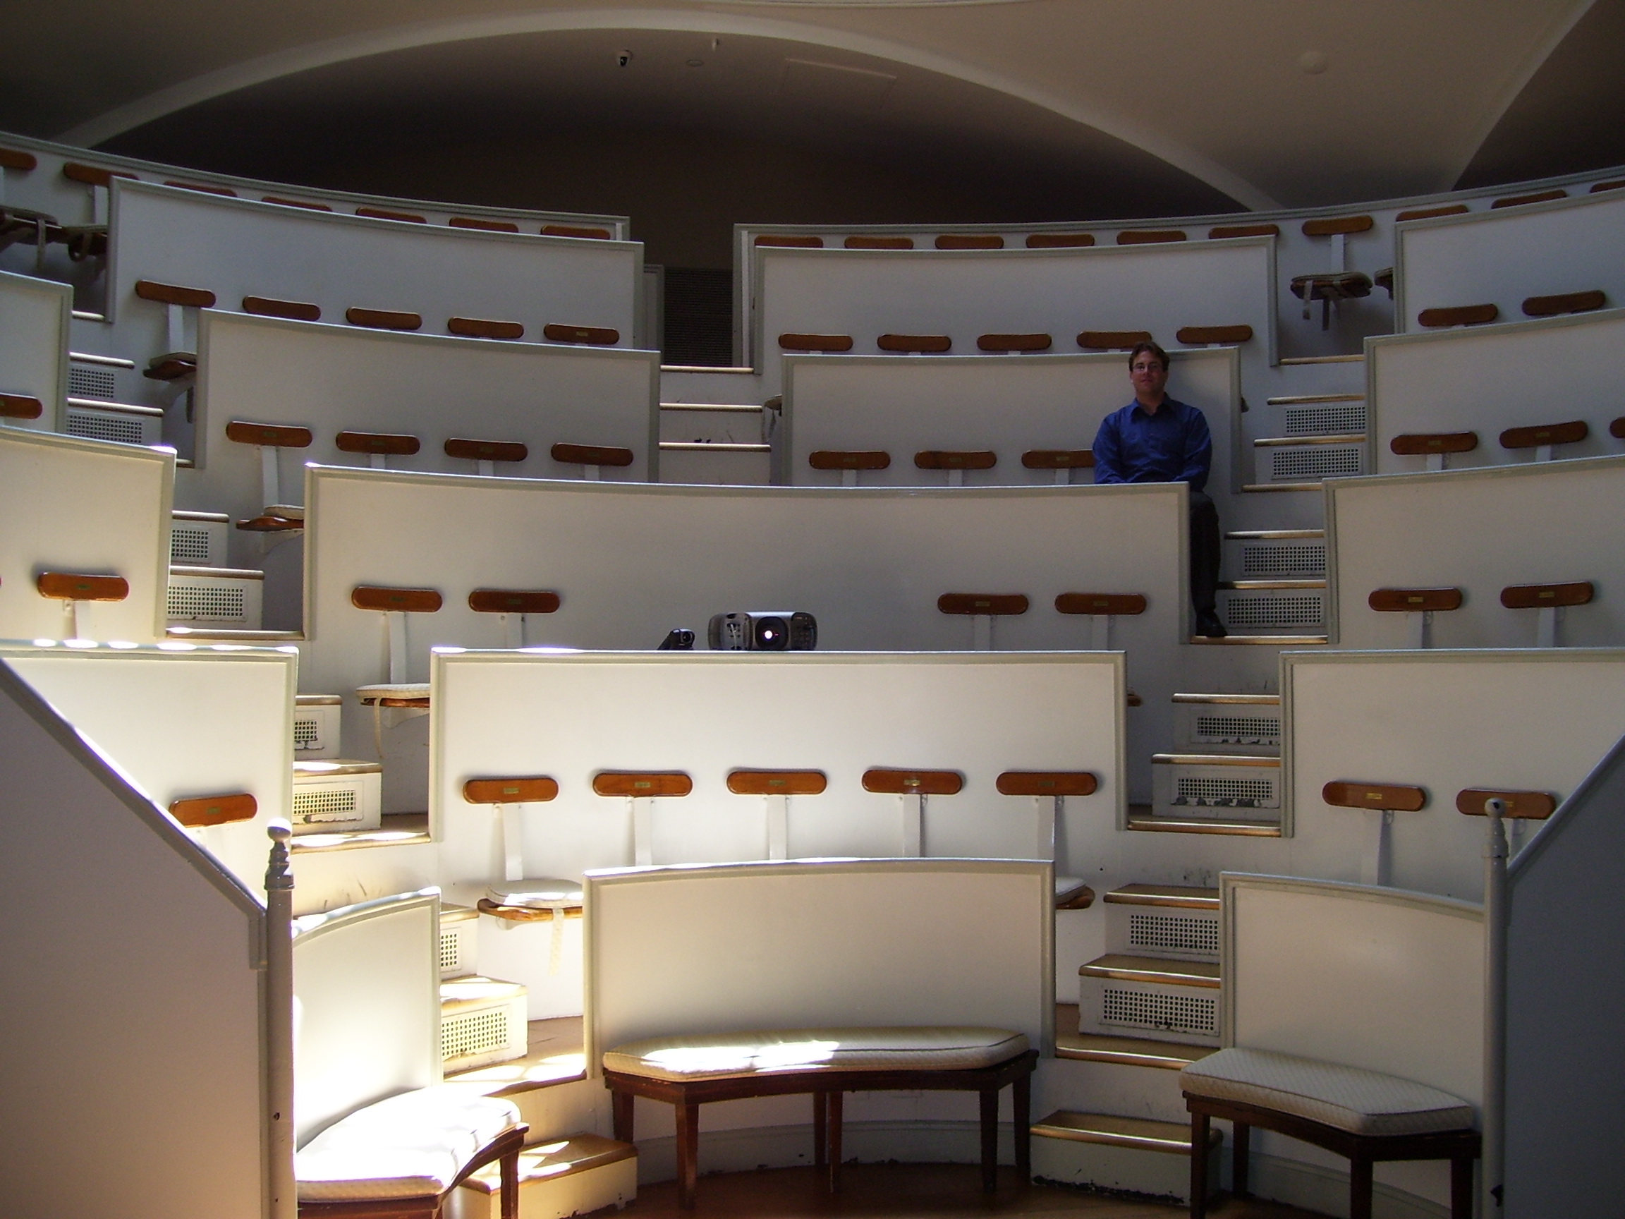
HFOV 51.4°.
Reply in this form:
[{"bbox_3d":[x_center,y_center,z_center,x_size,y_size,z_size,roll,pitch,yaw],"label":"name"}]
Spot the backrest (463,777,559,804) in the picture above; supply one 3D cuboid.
[{"bbox_3d":[-0.996,0.598,5.590,0.352,0.085,0.038,2,-3,-33],"label":"backrest"}]

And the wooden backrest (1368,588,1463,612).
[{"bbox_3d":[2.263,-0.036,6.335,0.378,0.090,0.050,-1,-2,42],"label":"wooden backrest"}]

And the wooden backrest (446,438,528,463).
[{"bbox_3d":[-1.429,-0.698,7.407,0.378,0.090,0.050,1,-2,-28],"label":"wooden backrest"}]

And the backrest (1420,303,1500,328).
[{"bbox_3d":[2.856,-1.300,7.469,0.365,0.090,0.045,-1,-10,37],"label":"backrest"}]

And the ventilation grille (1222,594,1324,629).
[{"bbox_3d":[1.916,0.005,7.025,0.414,0.141,0.020,-1,-3,27],"label":"ventilation grille"}]

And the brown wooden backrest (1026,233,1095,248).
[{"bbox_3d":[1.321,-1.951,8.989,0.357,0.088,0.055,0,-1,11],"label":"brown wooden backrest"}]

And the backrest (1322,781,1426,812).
[{"bbox_3d":[1.836,0.612,5.521,0.352,0.085,0.038,-2,-3,35],"label":"backrest"}]

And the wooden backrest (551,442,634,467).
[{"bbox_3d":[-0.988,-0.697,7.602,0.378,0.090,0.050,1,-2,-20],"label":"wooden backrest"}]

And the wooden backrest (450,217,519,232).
[{"bbox_3d":[-1.759,-2.049,9.058,0.369,0.096,0.045,1,-2,-21],"label":"wooden backrest"}]

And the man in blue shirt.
[{"bbox_3d":[1.486,-0.537,7.228,0.545,1.333,0.768,0,-2,10],"label":"man in blue shirt"}]

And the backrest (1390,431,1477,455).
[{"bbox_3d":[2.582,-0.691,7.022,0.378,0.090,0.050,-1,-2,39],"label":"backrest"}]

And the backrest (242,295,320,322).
[{"bbox_3d":[-2.275,-1.289,7.242,0.352,0.085,0.038,2,-3,-36],"label":"backrest"}]

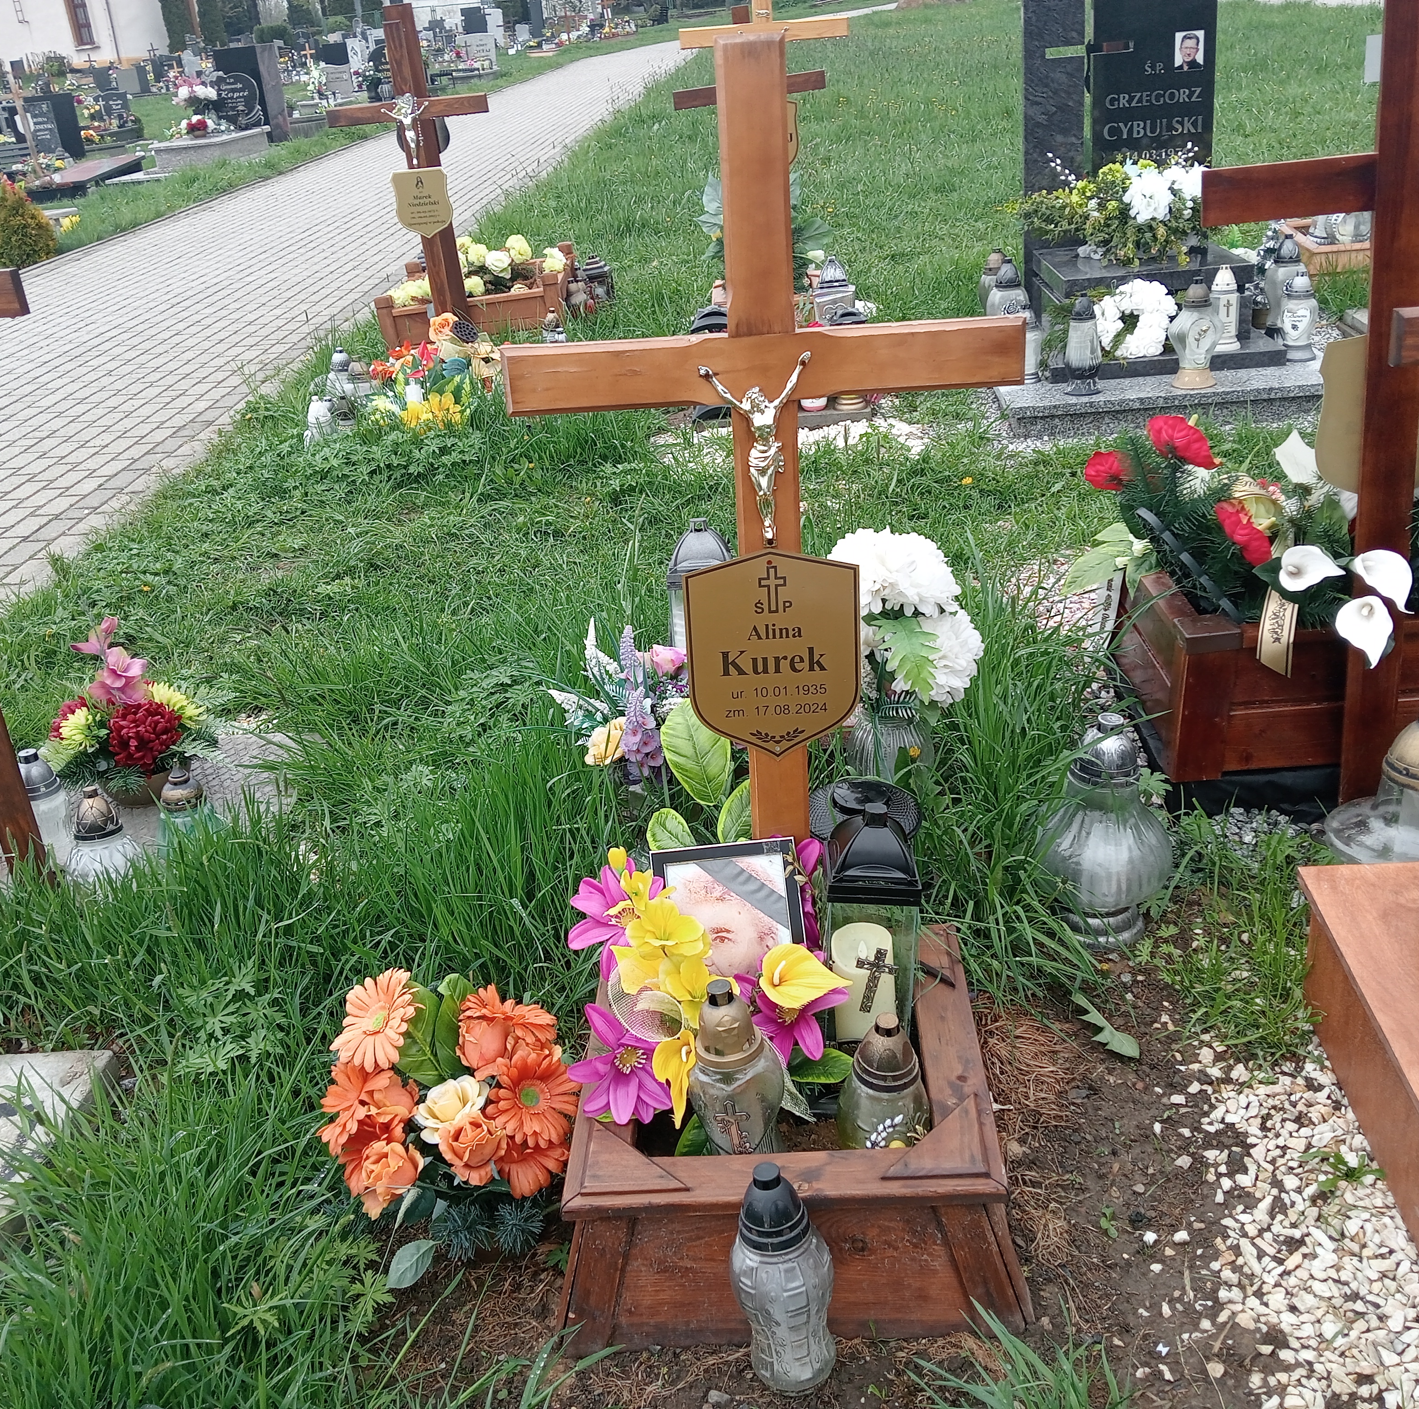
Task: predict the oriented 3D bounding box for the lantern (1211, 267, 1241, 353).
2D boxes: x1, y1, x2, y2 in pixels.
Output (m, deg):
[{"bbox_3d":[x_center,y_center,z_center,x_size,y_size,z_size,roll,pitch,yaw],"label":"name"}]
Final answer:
[{"bbox_3d":[1.736,-1.331,5.077,0.102,0.262,0.102,-3,25,4],"label":"lantern"}]

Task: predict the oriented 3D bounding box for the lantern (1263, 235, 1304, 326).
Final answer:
[{"bbox_3d":[1.963,-1.402,5.161,0.140,0.380,0.140,-3,25,4],"label":"lantern"}]

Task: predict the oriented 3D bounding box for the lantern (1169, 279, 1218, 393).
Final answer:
[{"bbox_3d":[1.567,-1.206,4.891,0.163,0.325,0.163,-2,26,8],"label":"lantern"}]

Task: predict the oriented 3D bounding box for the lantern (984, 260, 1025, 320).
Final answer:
[{"bbox_3d":[0.980,-1.281,4.947,0.143,0.325,0.143,-3,25,5],"label":"lantern"}]

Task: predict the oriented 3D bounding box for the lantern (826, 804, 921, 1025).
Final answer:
[{"bbox_3d":[0.205,0.279,1.849,0.108,0.345,0.108,1,26,13],"label":"lantern"}]

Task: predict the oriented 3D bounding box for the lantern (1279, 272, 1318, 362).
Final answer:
[{"bbox_3d":[1.789,-1.180,4.599,0.122,0.274,0.122,7,27,28],"label":"lantern"}]

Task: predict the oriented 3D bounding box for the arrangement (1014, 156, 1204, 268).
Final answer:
[{"bbox_3d":[1.373,-1.690,5.171,0.640,0.290,0.360,-3,25,5],"label":"arrangement"}]

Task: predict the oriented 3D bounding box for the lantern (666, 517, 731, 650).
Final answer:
[{"bbox_3d":[-0.005,-0.174,3.236,0.140,0.390,0.140,-3,25,4],"label":"lantern"}]

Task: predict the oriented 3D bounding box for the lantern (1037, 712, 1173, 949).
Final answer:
[{"bbox_3d":[0.559,0.176,2.112,0.188,0.350,0.188,-3,25,5],"label":"lantern"}]

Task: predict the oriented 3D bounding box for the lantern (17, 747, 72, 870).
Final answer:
[{"bbox_3d":[-1.123,0.172,2.554,0.090,0.210,0.090,-3,25,5],"label":"lantern"}]

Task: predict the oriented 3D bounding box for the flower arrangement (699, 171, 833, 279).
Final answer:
[{"bbox_3d":[0.222,-1.826,5.833,0.507,0.467,0.426,-4,24,4],"label":"flower arrangement"}]

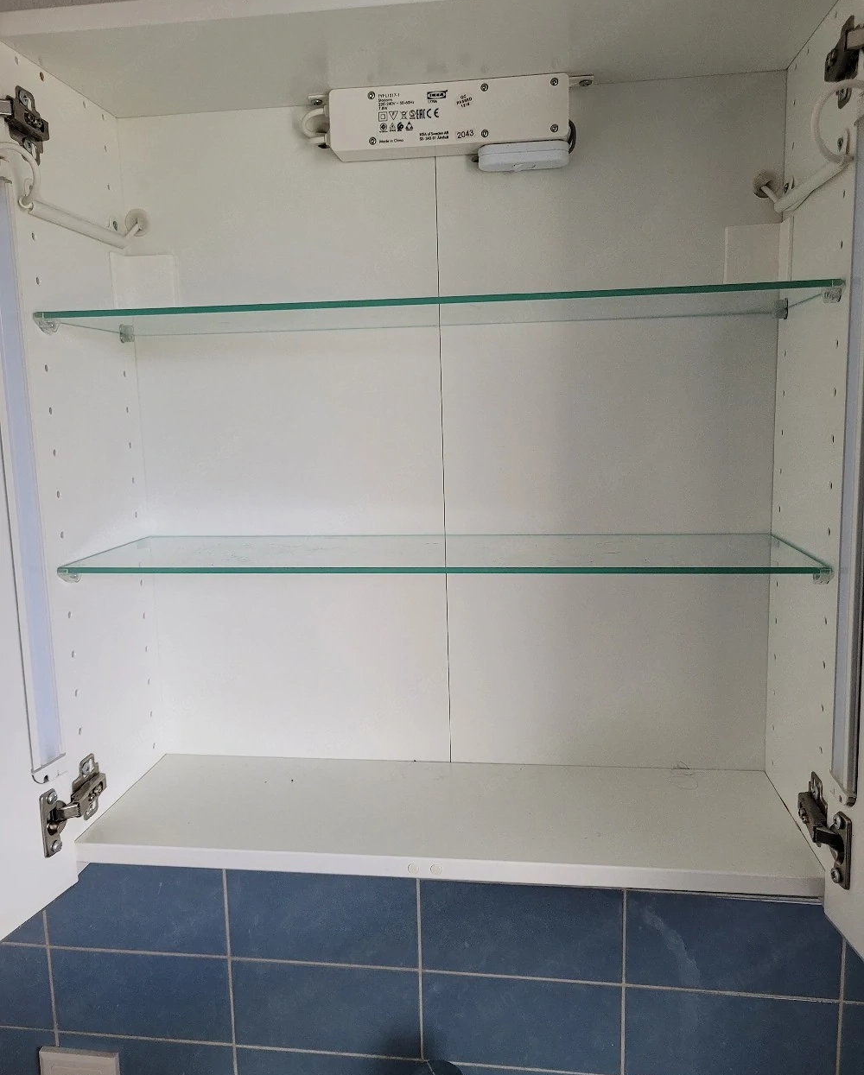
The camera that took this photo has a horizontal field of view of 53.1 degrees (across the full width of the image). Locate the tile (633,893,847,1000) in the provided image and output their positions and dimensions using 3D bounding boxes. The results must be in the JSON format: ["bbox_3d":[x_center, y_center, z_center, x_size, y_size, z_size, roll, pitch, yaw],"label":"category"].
[{"bbox_3d":[0.287,0.388,0.828,0.199,0.099,0.009,0,9,8],"label":"tile"}]

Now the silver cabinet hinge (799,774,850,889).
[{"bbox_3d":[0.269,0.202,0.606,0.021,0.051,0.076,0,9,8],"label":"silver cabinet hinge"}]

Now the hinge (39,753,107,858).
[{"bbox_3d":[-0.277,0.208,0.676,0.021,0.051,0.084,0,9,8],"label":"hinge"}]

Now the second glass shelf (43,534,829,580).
[{"bbox_3d":[0.004,0.013,0.708,0.566,0.005,0.159,0,9,8],"label":"second glass shelf"}]

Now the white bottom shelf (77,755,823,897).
[{"bbox_3d":[0.009,0.236,0.735,0.569,0.017,0.177,0,9,8],"label":"white bottom shelf"}]

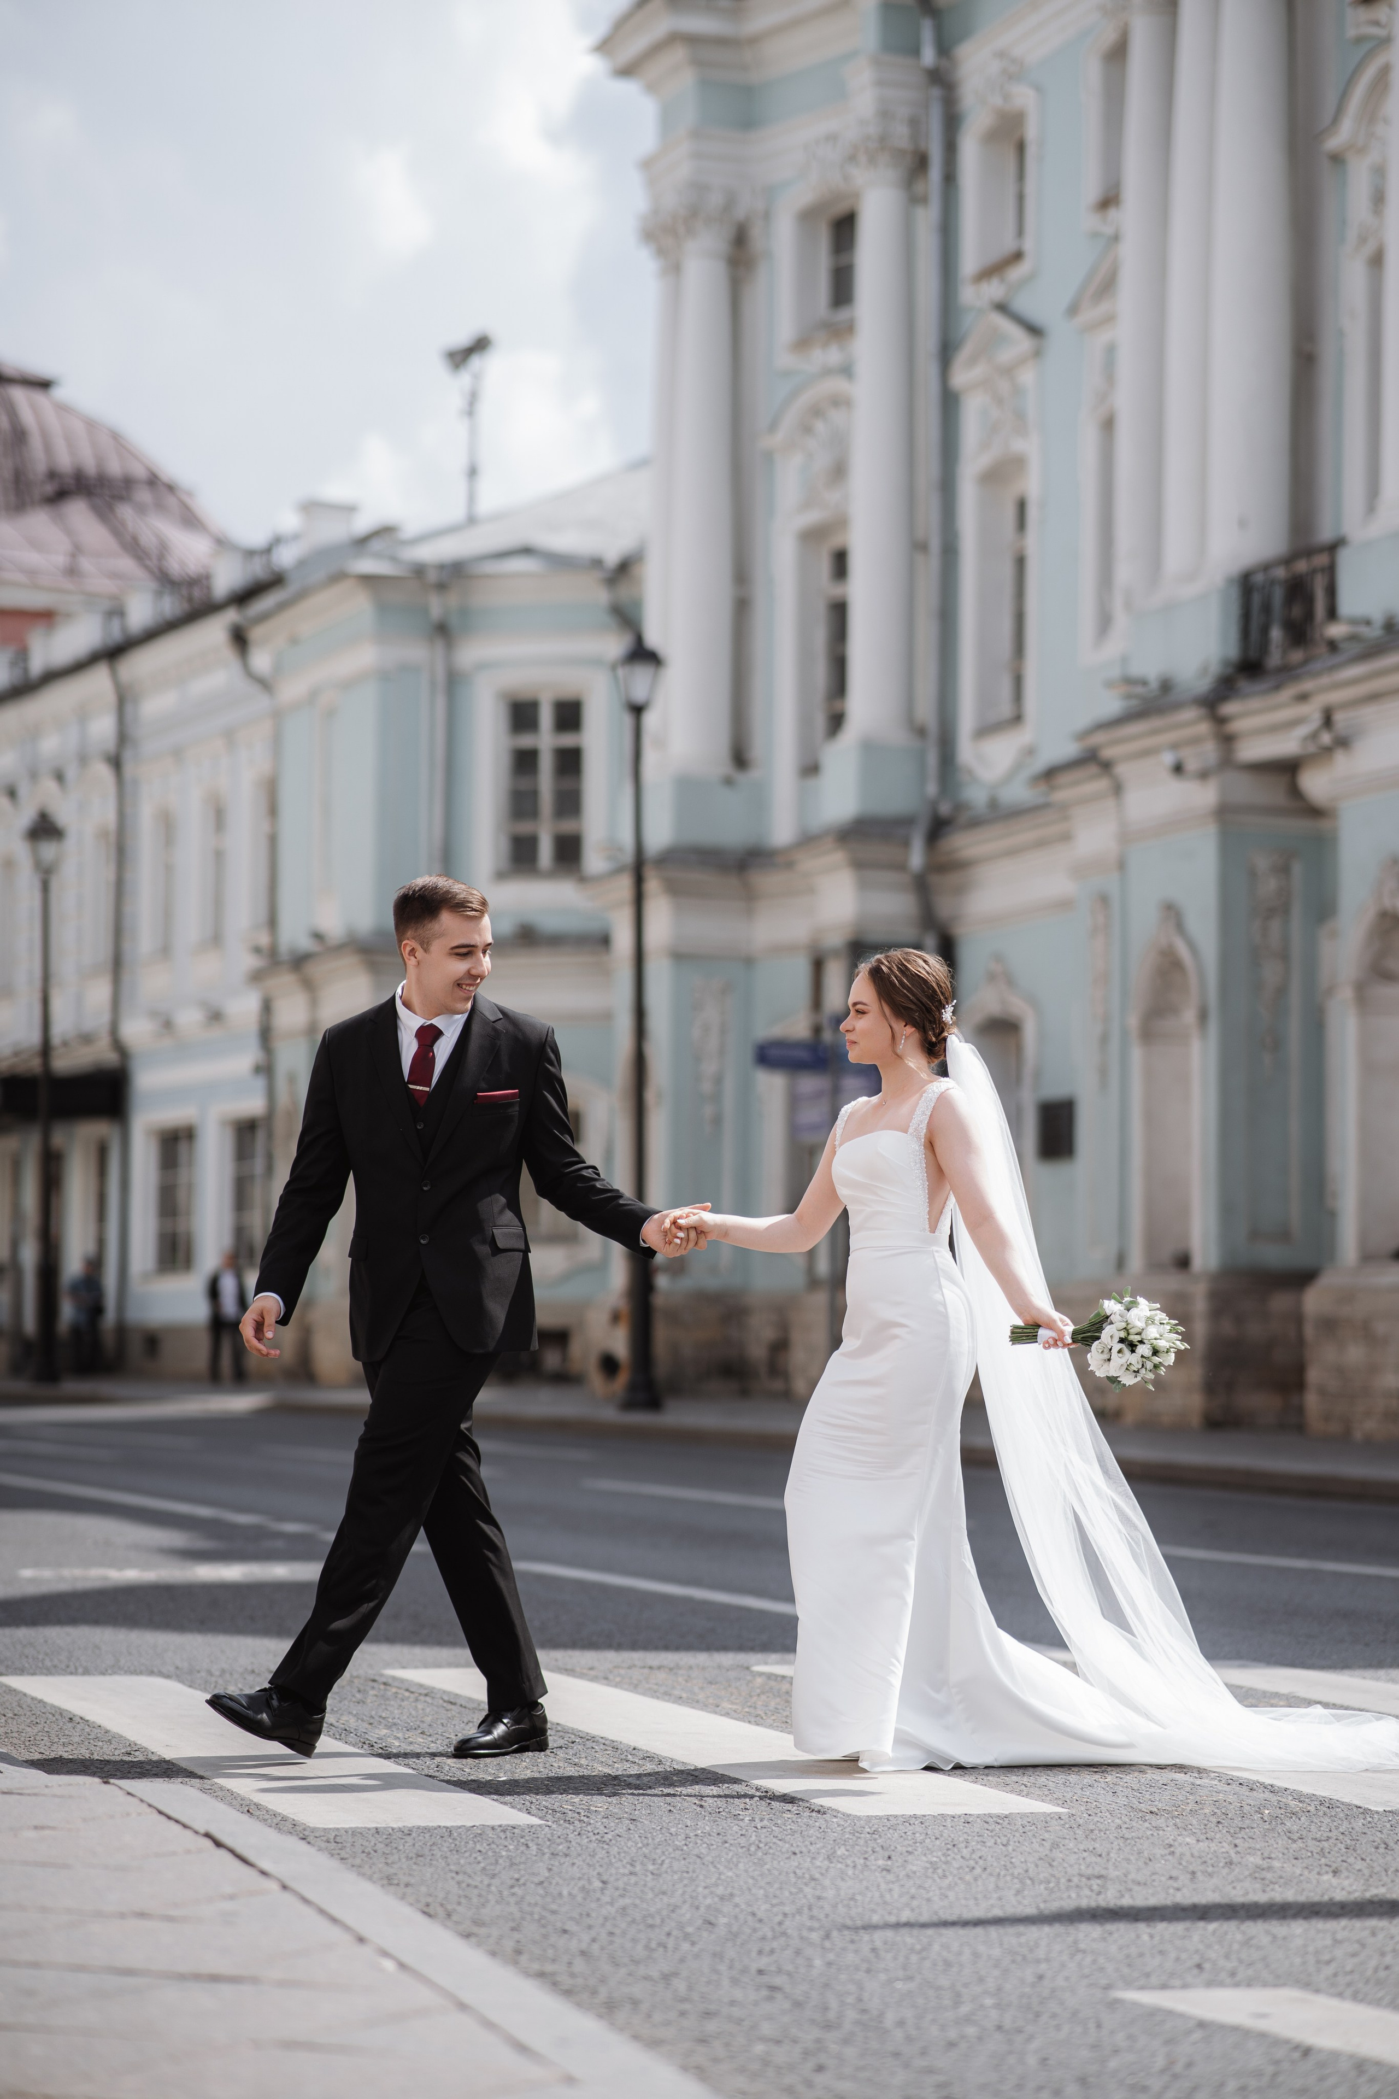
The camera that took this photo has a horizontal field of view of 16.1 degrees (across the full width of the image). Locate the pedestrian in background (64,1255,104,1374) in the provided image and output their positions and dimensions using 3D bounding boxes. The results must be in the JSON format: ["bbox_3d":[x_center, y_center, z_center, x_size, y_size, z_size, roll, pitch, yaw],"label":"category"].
[{"bbox_3d":[-8.961,3.858,72.193,0.520,1.720,0.340,0,-3,14],"label":"pedestrian in background"}]

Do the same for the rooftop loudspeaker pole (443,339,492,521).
[{"bbox_3d":[-3.012,-8.064,64.300,0.580,2.450,0.320,2,-4,-25],"label":"rooftop loudspeaker pole"}]

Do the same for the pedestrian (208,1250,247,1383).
[{"bbox_3d":[-6.093,3.447,63.904,0.520,1.720,0.340,1,-3,-6],"label":"pedestrian"}]

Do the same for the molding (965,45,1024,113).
[{"bbox_3d":[2.882,-9.478,48.408,0.220,0.550,1.100,2,-3,-18],"label":"molding"}]

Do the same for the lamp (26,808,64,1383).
[{"bbox_3d":[-7.999,0.563,60.560,0.440,7.050,0.440,2,-3,-18],"label":"lamp"}]

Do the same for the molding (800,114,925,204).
[{"bbox_3d":[1.646,-9.092,50.590,0.950,0.800,1.000,2,-3,-18],"label":"molding"}]

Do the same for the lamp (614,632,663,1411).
[{"bbox_3d":[-0.552,-0.252,45.085,0.440,7.050,0.440,1,-3,0],"label":"lamp"}]

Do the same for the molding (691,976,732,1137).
[{"bbox_3d":[0.131,0.079,52.578,0.400,1.680,0.100,2,-3,-18],"label":"molding"}]

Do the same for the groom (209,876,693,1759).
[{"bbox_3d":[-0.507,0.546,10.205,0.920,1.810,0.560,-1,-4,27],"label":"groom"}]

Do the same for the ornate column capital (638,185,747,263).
[{"bbox_3d":[-0.083,-8.931,53.685,0.880,0.760,0.900,2,-3,-18],"label":"ornate column capital"}]

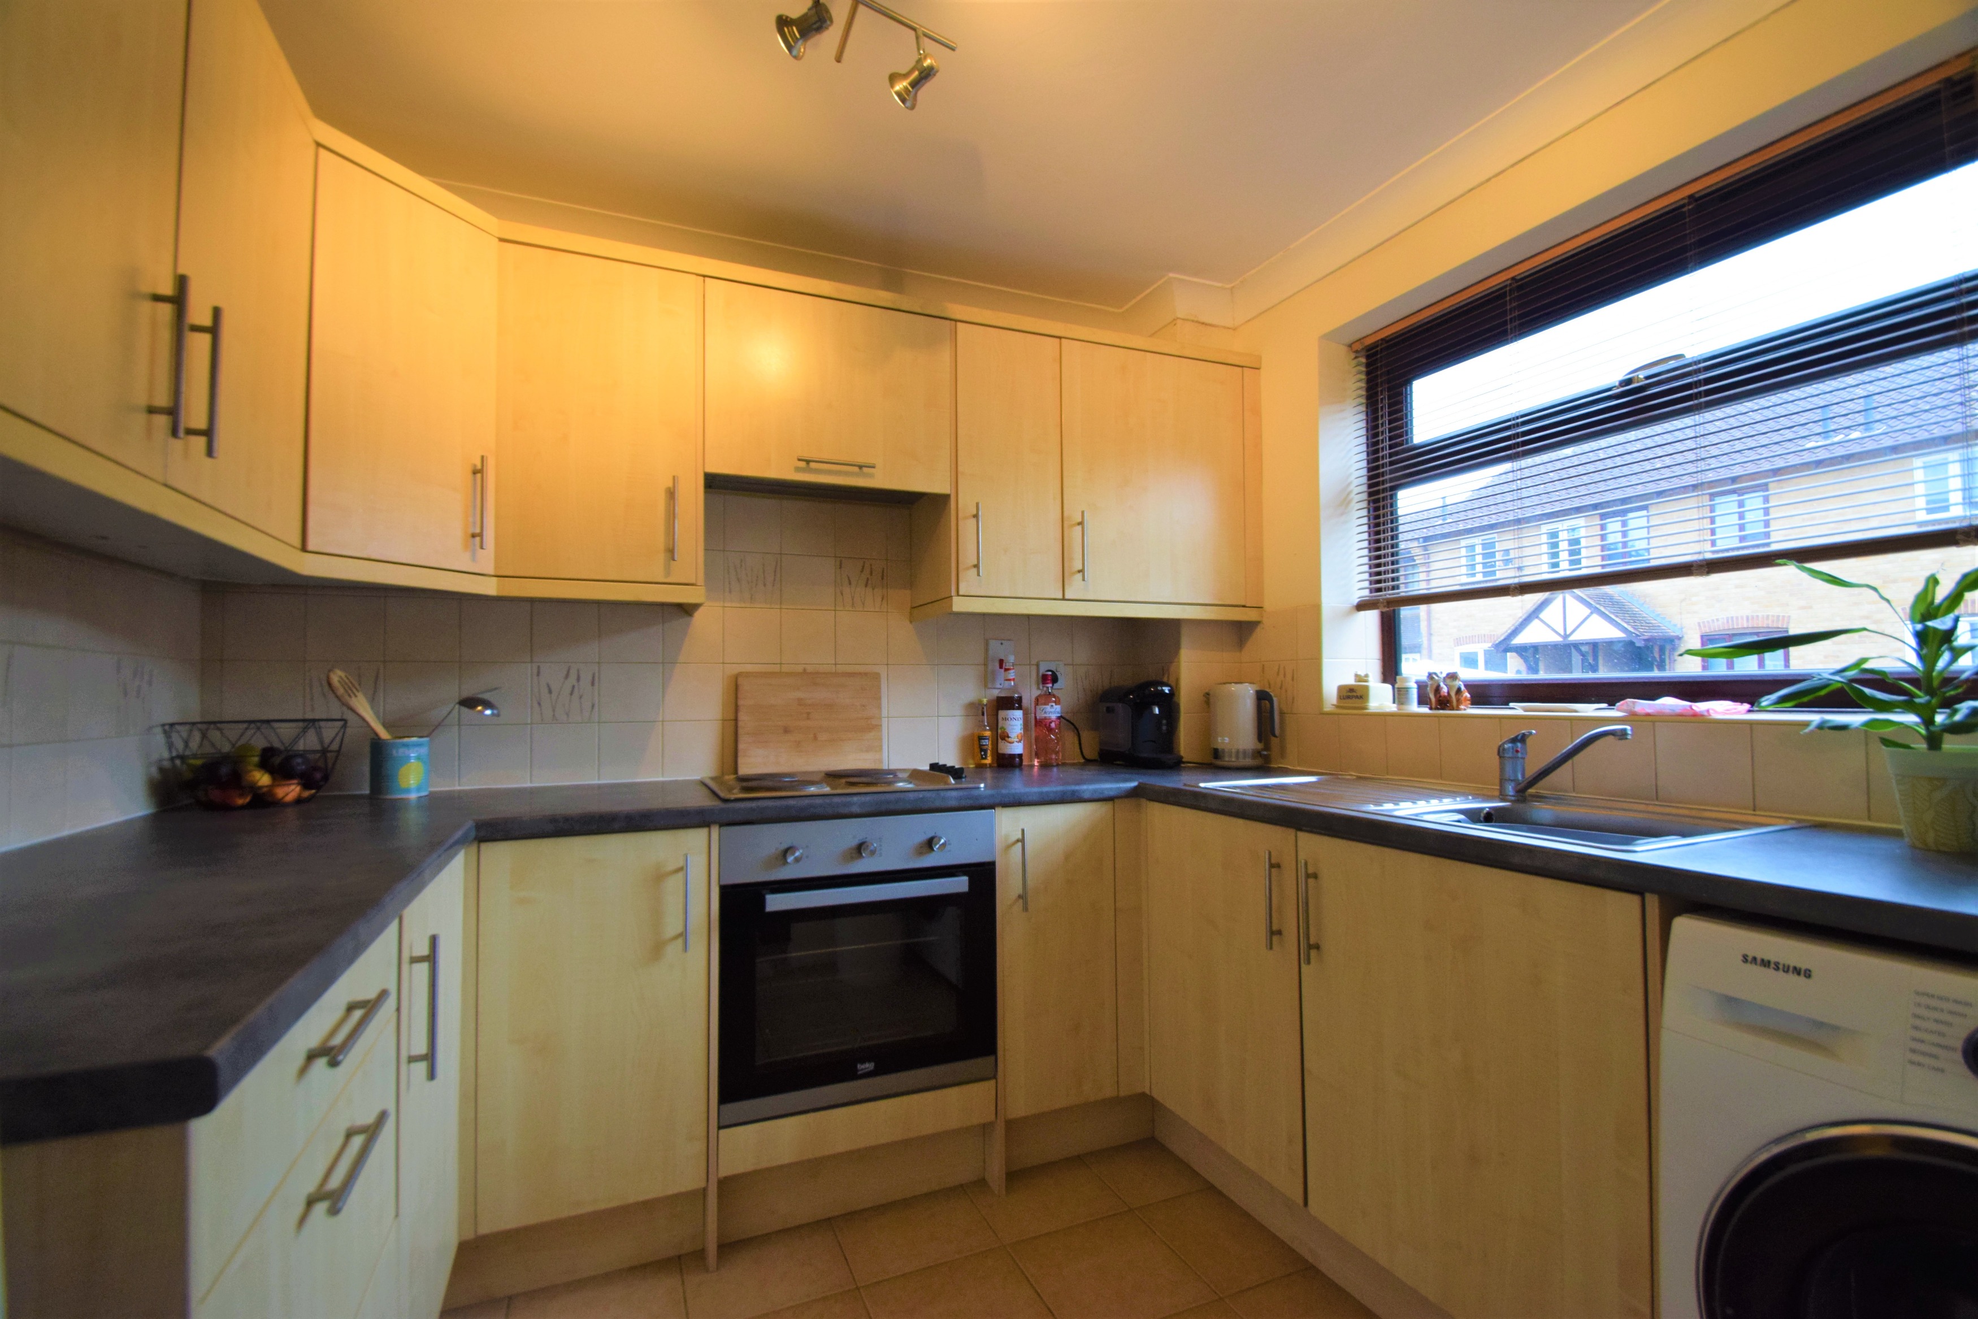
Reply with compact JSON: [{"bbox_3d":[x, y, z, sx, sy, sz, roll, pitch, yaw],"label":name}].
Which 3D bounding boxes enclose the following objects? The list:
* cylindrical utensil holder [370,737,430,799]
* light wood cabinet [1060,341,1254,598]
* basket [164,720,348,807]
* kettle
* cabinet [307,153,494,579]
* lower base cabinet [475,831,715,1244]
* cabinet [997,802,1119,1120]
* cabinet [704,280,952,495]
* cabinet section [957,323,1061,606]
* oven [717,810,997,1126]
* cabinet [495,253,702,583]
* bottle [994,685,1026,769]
[{"bbox_3d":[-1.344,0.245,1.887,0.110,0.136,0.110,1,-3,-22],"label":"cylindrical utensil holder"},{"bbox_3d":[0.418,-0.505,2.490,0.599,0.714,0.350,1,-3,-22],"label":"light wood cabinet"},{"bbox_3d":[-1.525,0.224,1.721,0.275,0.166,0.275,1,-3,-22],"label":"basket"},{"bbox_3d":[0.727,0.191,2.399,0.215,0.250,0.158,-2,-3,27],"label":"kettle"},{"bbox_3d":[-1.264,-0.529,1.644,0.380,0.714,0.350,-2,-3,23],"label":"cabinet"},{"bbox_3d":[-0.851,0.705,1.832,0.398,0.702,0.560,1,-3,-22],"label":"lower base cabinet"},{"bbox_3d":[0.073,0.713,2.204,0.295,0.702,0.560,1,-3,-22],"label":"cabinet"},{"bbox_3d":[-0.434,-0.642,2.149,0.595,0.456,0.340,1,-3,-22],"label":"cabinet"},{"bbox_3d":[-0.003,-0.514,2.334,0.305,0.717,0.338,1,-3,-22],"label":"cabinet section"},{"bbox_3d":[-0.359,0.654,2.003,0.595,0.598,0.535,1,-3,-22],"label":"oven"},{"bbox_3d":[-0.903,-0.517,1.958,0.410,0.714,0.350,1,-3,-22],"label":"cabinet"},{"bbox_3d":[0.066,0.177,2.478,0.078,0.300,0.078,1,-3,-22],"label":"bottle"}]

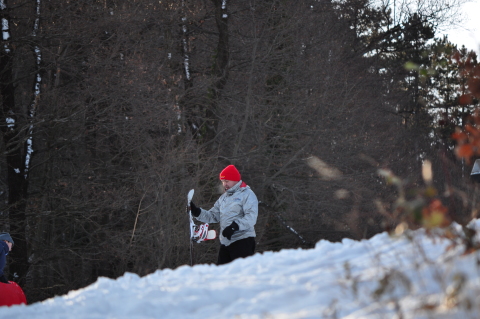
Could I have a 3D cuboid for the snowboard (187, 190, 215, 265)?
[{"bbox_3d":[-0.382,1.065,43.000,0.290,1.500,0.290,-3,0,0],"label":"snowboard"}]

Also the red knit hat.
[{"bbox_3d":[-0.104,0.145,42.950,0.230,0.180,0.200,0,0,-26],"label":"red knit hat"}]

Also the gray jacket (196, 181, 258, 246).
[{"bbox_3d":[-0.113,0.580,42.950,0.580,0.710,0.570,0,0,-33],"label":"gray jacket"}]

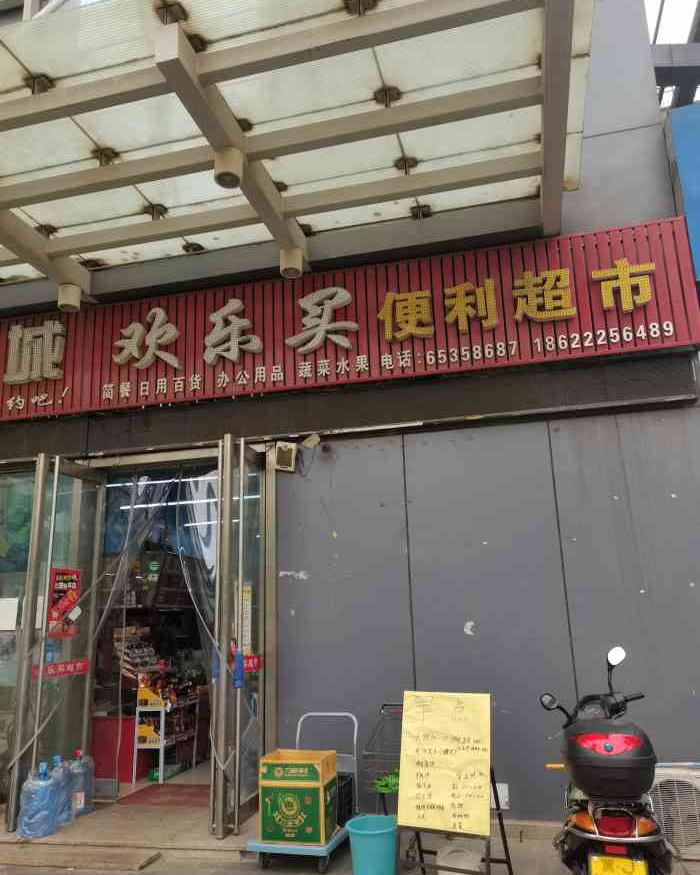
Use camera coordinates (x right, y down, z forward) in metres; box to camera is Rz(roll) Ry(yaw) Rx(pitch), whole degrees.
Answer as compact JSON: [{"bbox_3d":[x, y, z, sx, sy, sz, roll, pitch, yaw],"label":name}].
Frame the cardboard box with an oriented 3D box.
[{"bbox_3d":[-0.343,2.427,4.765,0.420,0.490,0.400,-5,-15,12],"label":"cardboard box"}]

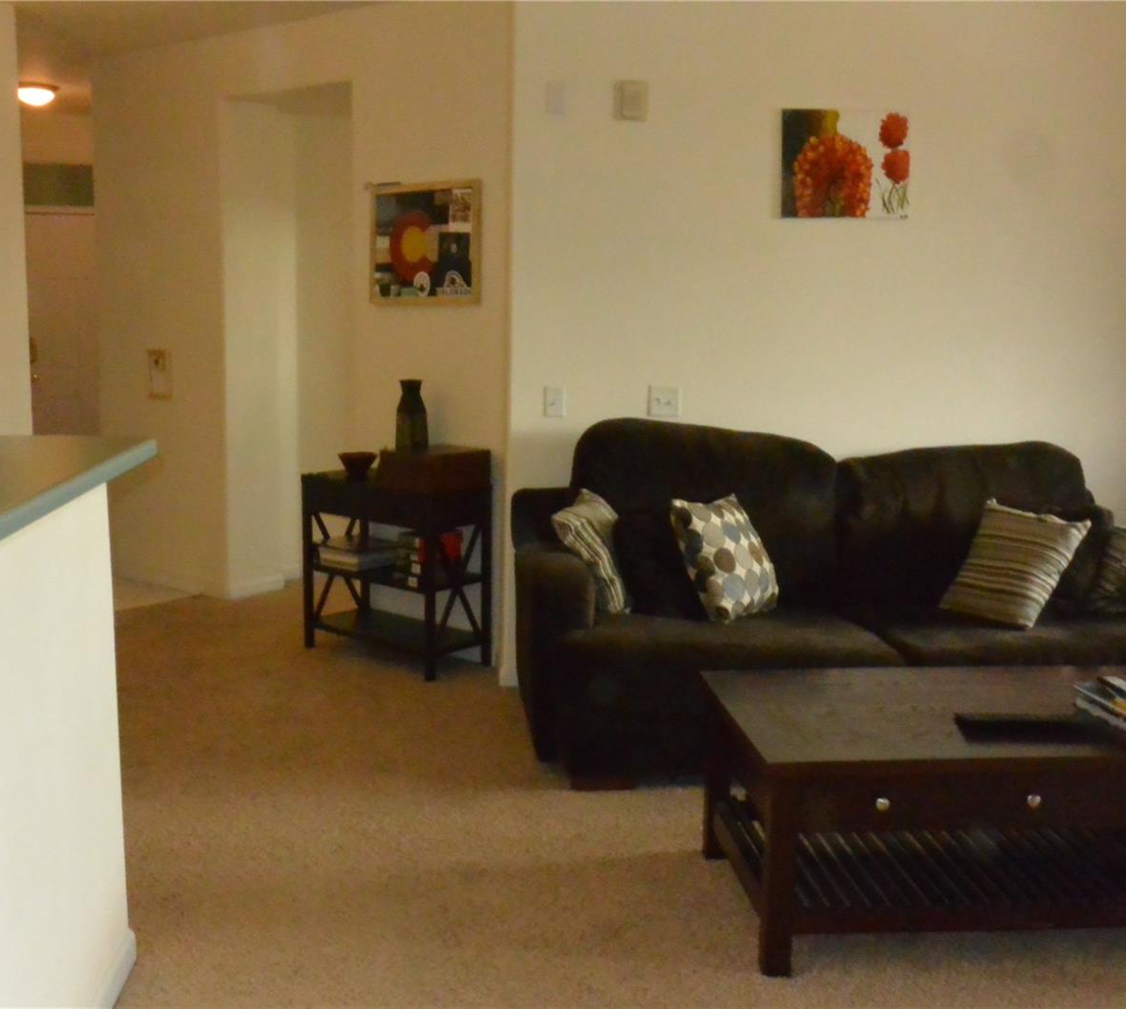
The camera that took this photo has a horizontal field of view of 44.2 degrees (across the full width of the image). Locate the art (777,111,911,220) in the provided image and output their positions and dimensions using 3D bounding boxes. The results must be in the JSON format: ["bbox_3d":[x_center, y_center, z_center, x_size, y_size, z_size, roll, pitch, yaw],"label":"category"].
[{"bbox_3d":[1.037,-1.241,5.063,0.474,0.392,0.030,1,9,-2],"label":"art"}]

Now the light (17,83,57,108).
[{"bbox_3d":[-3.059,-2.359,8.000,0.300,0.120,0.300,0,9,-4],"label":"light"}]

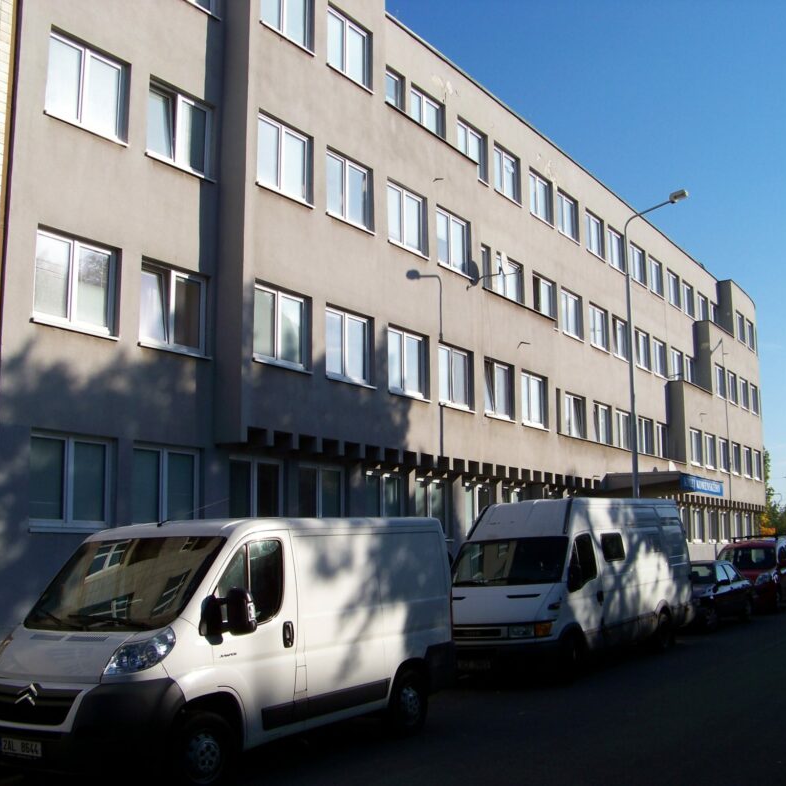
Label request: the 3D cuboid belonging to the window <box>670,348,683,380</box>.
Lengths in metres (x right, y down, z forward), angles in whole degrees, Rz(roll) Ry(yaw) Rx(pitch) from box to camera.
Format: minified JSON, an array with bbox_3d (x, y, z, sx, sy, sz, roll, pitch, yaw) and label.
[{"bbox_3d":[11.273,-1.034,43.323,0.140,1.300,1.610,-6,-10,31],"label":"window"}]

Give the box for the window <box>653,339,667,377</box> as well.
[{"bbox_3d":[9.804,-1.253,40.190,0.130,1.259,1.484,-5,-10,33],"label":"window"}]

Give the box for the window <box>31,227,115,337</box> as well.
[{"bbox_3d":[-5.003,-1.717,17.233,0.130,1.404,1.643,-5,-10,33],"label":"window"}]

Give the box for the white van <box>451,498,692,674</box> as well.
[{"bbox_3d":[2.701,2.877,16.902,2.000,2.560,5.600,-5,-9,34],"label":"white van"}]

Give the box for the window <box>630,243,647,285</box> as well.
[{"bbox_3d":[9.018,-4.705,40.015,0.140,1.295,1.610,-6,-10,31],"label":"window"}]

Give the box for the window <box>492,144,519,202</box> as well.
[{"bbox_3d":[3.146,-6.115,30.526,0.130,1.272,1.603,-5,-10,33],"label":"window"}]

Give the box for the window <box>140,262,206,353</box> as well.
[{"bbox_3d":[-3.684,-1.411,18.332,0.140,1.326,1.610,-6,-10,31],"label":"window"}]

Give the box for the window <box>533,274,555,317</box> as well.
[{"bbox_3d":[4.441,-2.709,32.323,0.150,1.400,1.700,-6,-10,31],"label":"window"}]

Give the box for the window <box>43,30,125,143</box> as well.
[{"bbox_3d":[-4.975,-4.938,17.732,0.130,1.378,1.643,-5,-10,33],"label":"window"}]

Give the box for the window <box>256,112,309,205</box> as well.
[{"bbox_3d":[-2.025,-4.371,20.354,0.140,1.300,1.610,-6,-10,31],"label":"window"}]

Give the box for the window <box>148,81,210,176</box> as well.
[{"bbox_3d":[-3.714,-4.568,18.954,0.150,1.400,1.700,-6,-10,31],"label":"window"}]

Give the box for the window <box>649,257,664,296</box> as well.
[{"bbox_3d":[10.173,-4.490,42.436,0.150,1.400,1.700,-6,-10,31],"label":"window"}]

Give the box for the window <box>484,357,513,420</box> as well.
[{"bbox_3d":[2.652,-0.083,27.713,0.150,1.400,1.700,-6,-10,31],"label":"window"}]

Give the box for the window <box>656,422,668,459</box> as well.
[{"bbox_3d":[10.125,1.814,40.882,0.140,1.326,1.610,-6,-10,31],"label":"window"}]

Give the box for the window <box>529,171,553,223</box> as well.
[{"bbox_3d":[4.404,-5.873,32.846,0.150,1.400,1.700,-6,-10,31],"label":"window"}]

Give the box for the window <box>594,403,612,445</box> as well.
[{"bbox_3d":[6.703,1.079,35.039,0.130,1.351,1.537,-5,-10,33],"label":"window"}]

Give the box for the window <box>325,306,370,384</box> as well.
[{"bbox_3d":[-0.923,-0.942,22.043,0.130,1.385,1.623,-5,-10,33],"label":"window"}]

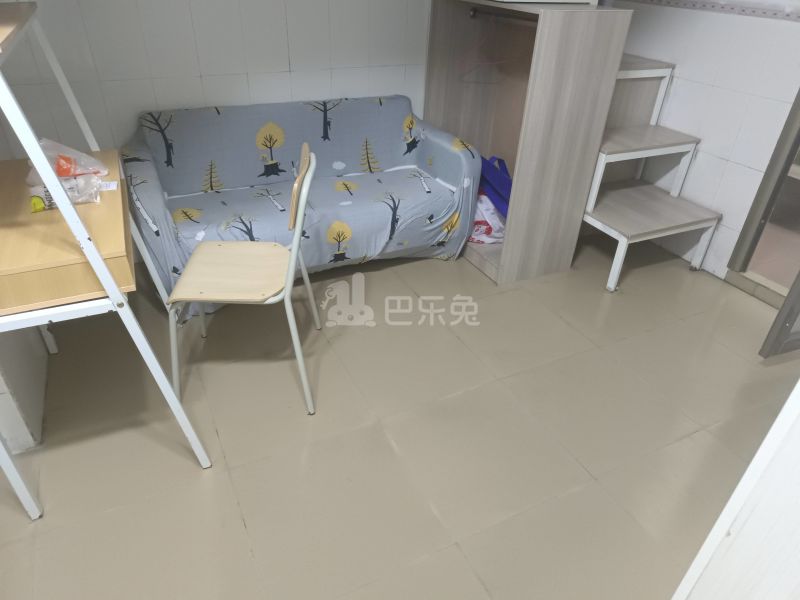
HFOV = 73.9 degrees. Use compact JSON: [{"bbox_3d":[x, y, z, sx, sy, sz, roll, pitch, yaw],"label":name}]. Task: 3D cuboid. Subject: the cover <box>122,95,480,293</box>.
[{"bbox_3d":[-0.419,-0.487,2.504,1.480,0.745,0.610,-13,36,-23],"label":"cover"}]

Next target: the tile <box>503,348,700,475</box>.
[{"bbox_3d":[0.711,0.374,1.913,0.500,0.012,0.500,-13,35,-23],"label":"tile"}]

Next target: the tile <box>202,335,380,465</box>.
[{"bbox_3d":[-0.406,0.343,1.890,0.500,0.012,0.500,-13,35,-23],"label":"tile"}]

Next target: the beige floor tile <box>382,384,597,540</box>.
[{"bbox_3d":[0.265,0.480,1.714,0.500,0.012,0.500,-13,35,-23],"label":"beige floor tile"}]

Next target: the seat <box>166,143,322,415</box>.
[{"bbox_3d":[-0.507,-0.115,1.773,0.520,0.880,0.510,-1,32,-5],"label":"seat"}]

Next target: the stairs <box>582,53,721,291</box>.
[{"bbox_3d":[1.113,-0.711,2.783,0.630,0.930,0.950,-13,35,-23],"label":"stairs"}]

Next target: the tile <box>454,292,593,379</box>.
[{"bbox_3d":[0.489,0.132,2.293,0.500,0.010,0.500,-13,36,-23],"label":"tile"}]

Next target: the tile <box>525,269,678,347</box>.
[{"bbox_3d":[0.936,0.027,2.489,0.500,0.010,0.500,-13,36,-23],"label":"tile"}]

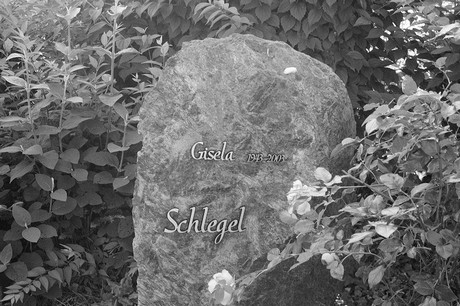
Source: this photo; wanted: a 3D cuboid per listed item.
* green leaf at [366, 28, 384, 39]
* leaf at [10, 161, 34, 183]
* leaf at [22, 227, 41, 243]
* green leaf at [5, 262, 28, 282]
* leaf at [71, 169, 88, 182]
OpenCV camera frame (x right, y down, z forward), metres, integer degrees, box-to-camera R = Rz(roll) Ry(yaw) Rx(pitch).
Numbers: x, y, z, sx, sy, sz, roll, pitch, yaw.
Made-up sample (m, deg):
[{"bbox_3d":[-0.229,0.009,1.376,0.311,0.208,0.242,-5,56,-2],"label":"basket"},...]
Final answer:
[{"bbox_3d":[0.544,-0.447,3.200,0.065,0.014,0.049,-30,64,-16],"label":"green leaf"},{"bbox_3d":[-0.606,0.054,2.500,0.045,0.015,0.100,30,68,37],"label":"leaf"},{"bbox_3d":[-0.557,0.229,2.400,0.048,0.011,0.056,-32,59,-22],"label":"leaf"},{"bbox_3d":[-0.617,0.345,2.470,0.079,0.012,0.055,29,55,18],"label":"green leaf"},{"bbox_3d":[-0.431,0.064,2.450,0.051,0.010,0.051,24,51,13],"label":"leaf"}]

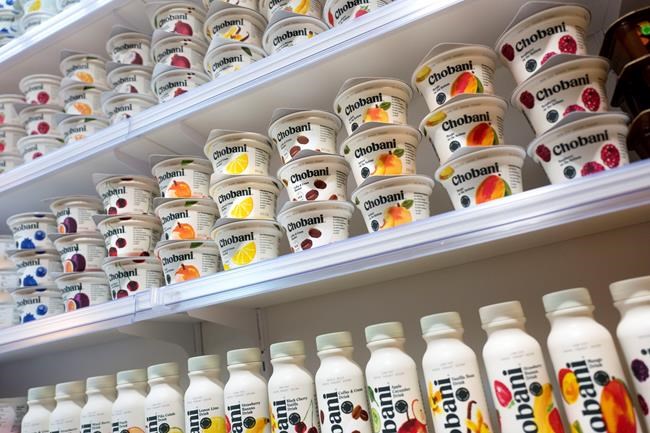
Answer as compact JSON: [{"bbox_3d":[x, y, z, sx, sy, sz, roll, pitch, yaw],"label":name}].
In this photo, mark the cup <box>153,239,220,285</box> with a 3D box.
[{"bbox_3d":[-0.184,0.077,0.697,0.096,0.063,0.096,-13,-17,13],"label":"cup"}]

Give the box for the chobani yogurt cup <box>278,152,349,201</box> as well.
[{"bbox_3d":[-0.009,-0.030,0.633,0.097,0.058,0.097,-12,-16,11],"label":"chobani yogurt cup"}]

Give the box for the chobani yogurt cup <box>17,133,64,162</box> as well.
[{"bbox_3d":[-0.481,-0.092,0.875,0.096,0.058,0.100,-7,-19,-2],"label":"chobani yogurt cup"}]

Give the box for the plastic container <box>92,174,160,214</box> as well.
[{"bbox_3d":[-0.288,-0.017,0.755,0.096,0.063,0.096,-15,-17,21],"label":"plastic container"}]

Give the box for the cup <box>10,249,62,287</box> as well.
[{"bbox_3d":[-0.461,0.096,0.826,0.097,0.058,0.097,-8,-16,-2],"label":"cup"}]

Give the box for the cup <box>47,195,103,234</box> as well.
[{"bbox_3d":[-0.375,0.014,0.786,0.096,0.058,0.100,-7,-19,-2],"label":"cup"}]

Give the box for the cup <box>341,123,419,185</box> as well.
[{"bbox_3d":[0.070,-0.056,0.583,0.097,0.058,0.097,-15,-17,20],"label":"cup"}]

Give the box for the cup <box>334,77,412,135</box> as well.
[{"bbox_3d":[0.062,-0.111,0.599,0.097,0.058,0.097,-8,-16,-2],"label":"cup"}]

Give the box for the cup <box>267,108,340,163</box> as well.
[{"bbox_3d":[-0.021,-0.085,0.645,0.097,0.058,0.097,-8,-16,-2],"label":"cup"}]

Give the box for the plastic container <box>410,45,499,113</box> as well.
[{"bbox_3d":[0.152,-0.140,0.569,0.096,0.063,0.096,-17,-18,26],"label":"plastic container"}]

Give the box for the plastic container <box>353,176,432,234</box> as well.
[{"bbox_3d":[0.079,0.000,0.561,0.096,0.058,0.100,-7,-19,-2],"label":"plastic container"}]

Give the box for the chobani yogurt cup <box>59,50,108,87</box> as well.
[{"bbox_3d":[-0.429,-0.247,0.923,0.096,0.063,0.096,-8,-16,-2],"label":"chobani yogurt cup"}]

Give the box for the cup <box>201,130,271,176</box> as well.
[{"bbox_3d":[-0.109,-0.063,0.674,0.097,0.058,0.097,-13,-16,15],"label":"cup"}]

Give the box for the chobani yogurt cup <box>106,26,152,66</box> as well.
[{"bbox_3d":[-0.332,-0.271,0.891,0.096,0.063,0.096,-8,-16,-2],"label":"chobani yogurt cup"}]

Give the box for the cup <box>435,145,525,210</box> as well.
[{"bbox_3d":[0.171,-0.026,0.535,0.096,0.063,0.096,-17,-18,27],"label":"cup"}]

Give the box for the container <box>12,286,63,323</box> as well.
[{"bbox_3d":[-0.450,0.153,0.804,0.096,0.058,0.100,-12,-19,13],"label":"container"}]

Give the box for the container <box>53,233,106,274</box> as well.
[{"bbox_3d":[-0.363,0.066,0.779,0.096,0.063,0.096,-17,-18,25],"label":"container"}]

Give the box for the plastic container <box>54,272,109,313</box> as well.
[{"bbox_3d":[-0.354,0.123,0.756,0.096,0.058,0.100,-18,-21,27],"label":"plastic container"}]

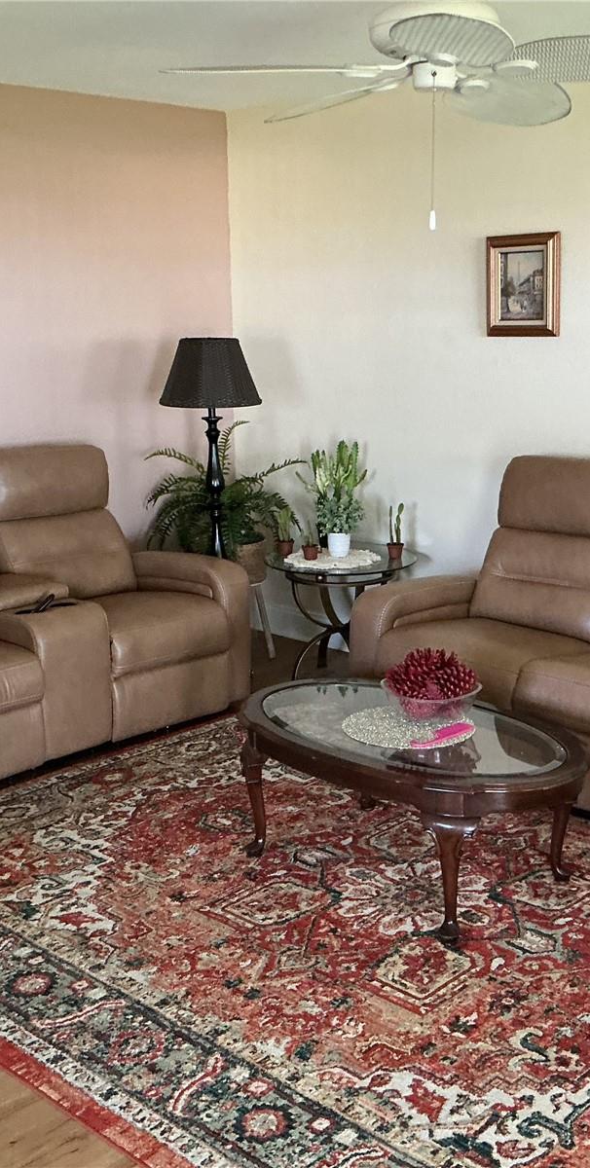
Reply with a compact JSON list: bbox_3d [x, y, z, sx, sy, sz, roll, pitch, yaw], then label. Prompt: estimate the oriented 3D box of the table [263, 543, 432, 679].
[{"bbox_3d":[0.208,0.154,5.523,0.635,0.530,0.635,-1,12,0],"label":"table"}]

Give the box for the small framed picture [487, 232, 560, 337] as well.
[{"bbox_3d":[0.875,-1.141,5.008,0.335,0.378,0.035,11,17,43],"label":"small framed picture"}]

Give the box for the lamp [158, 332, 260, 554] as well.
[{"bbox_3d":[-0.343,-0.322,5.613,0.430,1.445,0.430,-1,12,0],"label":"lamp"}]

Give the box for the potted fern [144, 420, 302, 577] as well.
[{"bbox_3d":[-0.314,-0.360,5.882,0.700,0.720,0.720,-1,12,0],"label":"potted fern"}]

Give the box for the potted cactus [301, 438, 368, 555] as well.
[{"bbox_3d":[0.176,-0.363,5.504,0.270,0.481,0.250,-1,12,0],"label":"potted cactus"}]

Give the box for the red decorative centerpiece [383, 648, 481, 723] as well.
[{"bbox_3d":[0.387,0.277,3.665,0.280,0.200,0.280,-1,12,0],"label":"red decorative centerpiece"}]

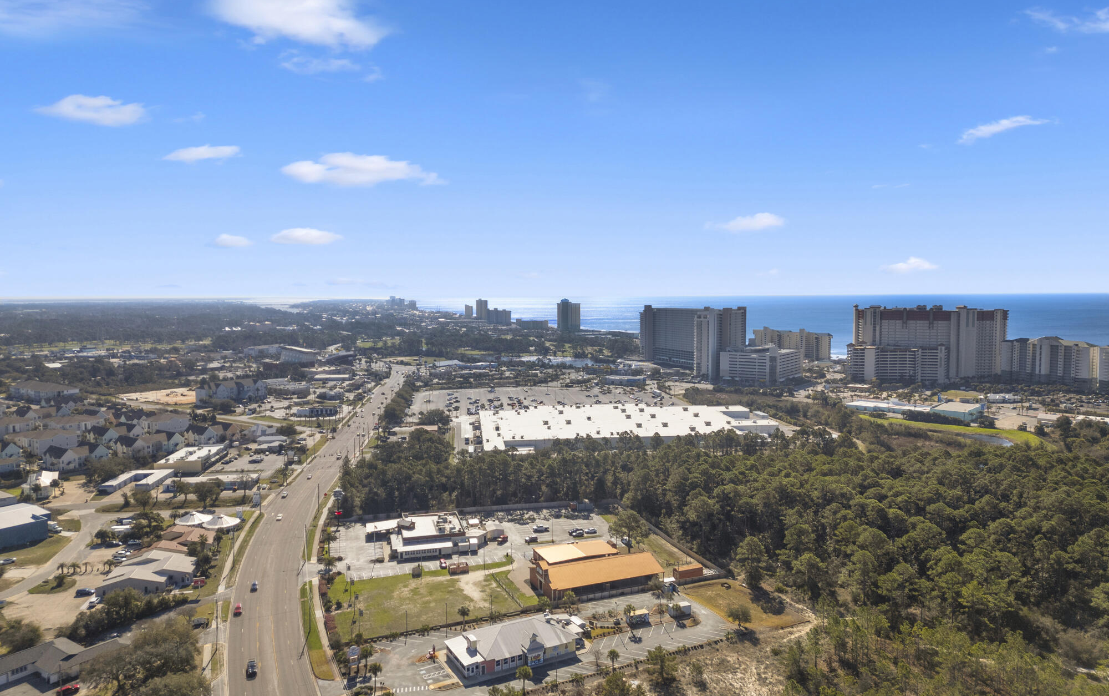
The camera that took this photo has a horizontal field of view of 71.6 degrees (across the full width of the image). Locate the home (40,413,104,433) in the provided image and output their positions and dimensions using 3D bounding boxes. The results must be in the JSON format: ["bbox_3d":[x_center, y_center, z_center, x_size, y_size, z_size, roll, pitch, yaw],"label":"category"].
[{"bbox_3d":[-326.807,52.343,522.363,25.000,10.300,27.500,3,5,36],"label":"home"}]

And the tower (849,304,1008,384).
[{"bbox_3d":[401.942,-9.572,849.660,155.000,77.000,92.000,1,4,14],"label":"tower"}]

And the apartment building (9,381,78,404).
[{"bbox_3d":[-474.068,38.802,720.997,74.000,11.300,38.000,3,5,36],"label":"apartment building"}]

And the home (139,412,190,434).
[{"bbox_3d":[-265.795,51.807,523.730,27.000,10.300,23.000,2,5,34],"label":"home"}]

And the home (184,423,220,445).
[{"bbox_3d":[-221.082,54.450,485.487,21.500,9.800,12.300,3,5,36],"label":"home"}]

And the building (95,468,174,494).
[{"bbox_3d":[-204.537,65.037,378.451,24.500,3.600,31.500,-1,4,-4],"label":"building"}]

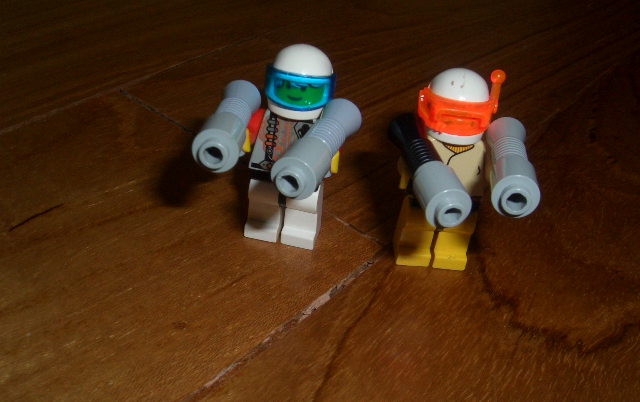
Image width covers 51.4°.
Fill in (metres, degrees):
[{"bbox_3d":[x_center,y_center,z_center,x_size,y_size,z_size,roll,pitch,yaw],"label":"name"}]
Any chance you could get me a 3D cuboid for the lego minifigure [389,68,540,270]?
[{"bbox_3d":[0.027,-0.001,0.128,0.028,0.043,0.033,4,32,-4],"label":"lego minifigure"}]

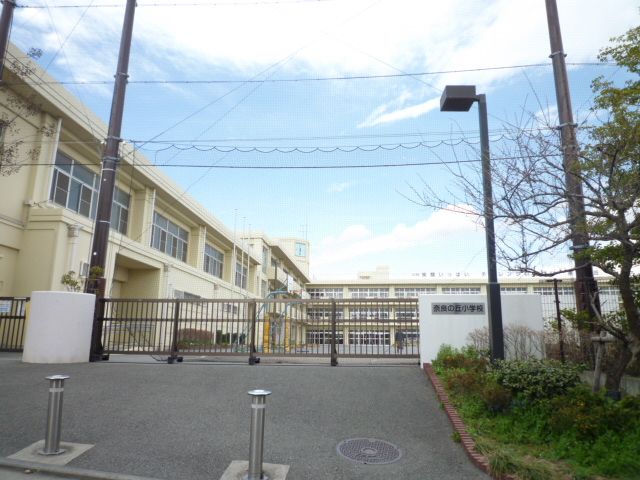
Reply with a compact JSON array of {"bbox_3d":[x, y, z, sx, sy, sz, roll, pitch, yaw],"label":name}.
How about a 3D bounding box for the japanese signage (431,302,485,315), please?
[{"bbox_3d":[2.903,1.446,9.675,1.120,0.250,0.030,-1,-13,5],"label":"japanese signage"}]

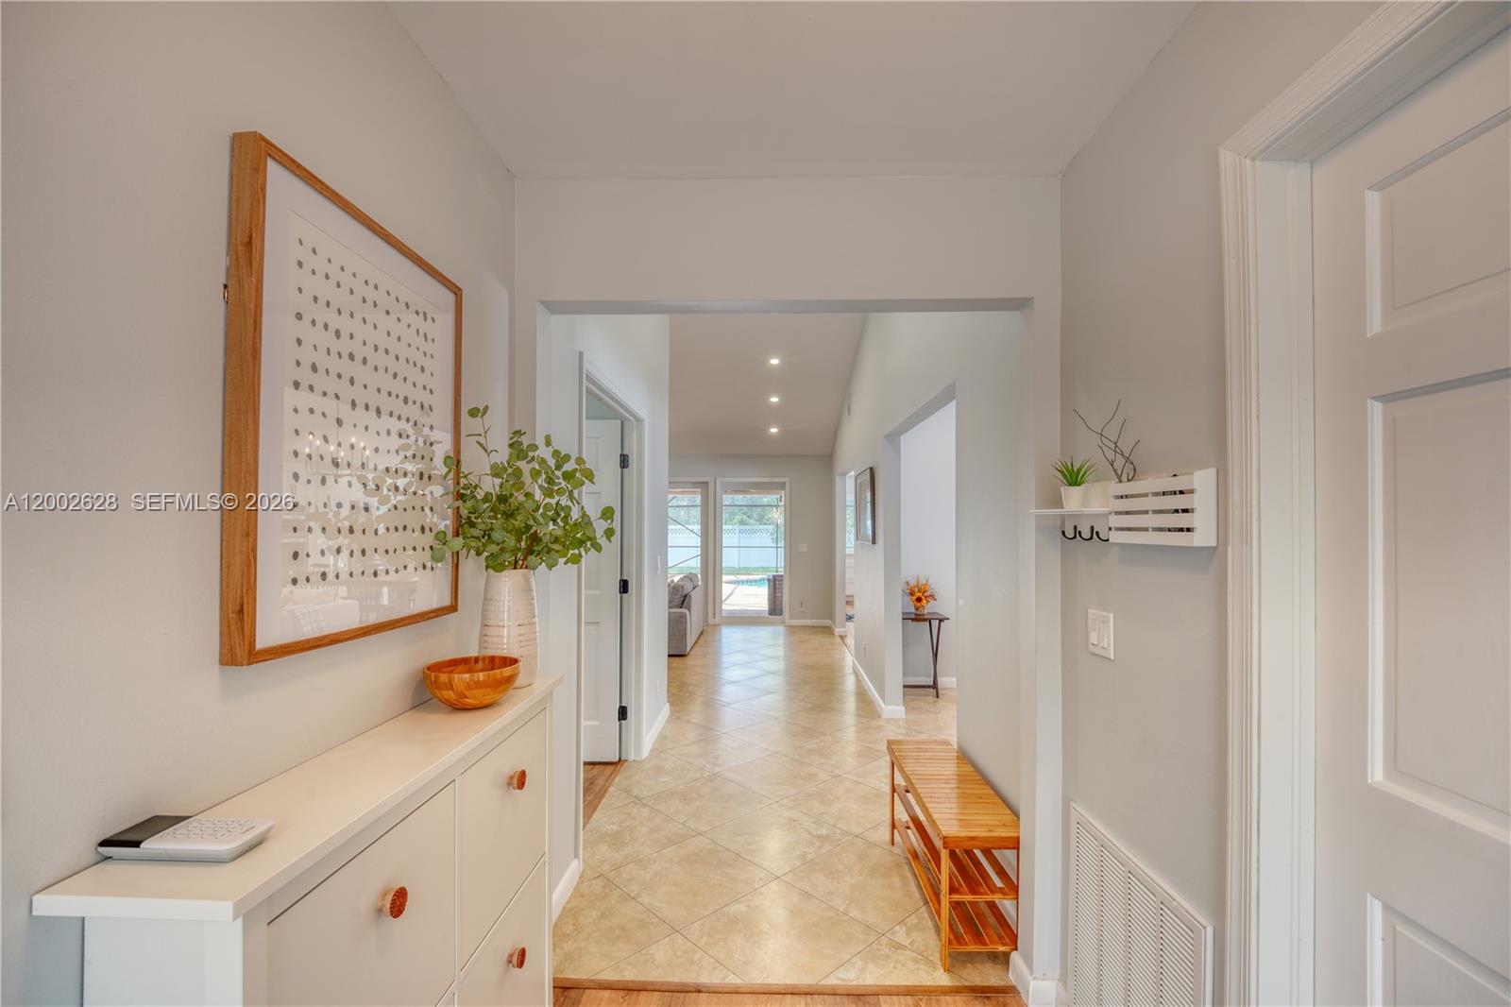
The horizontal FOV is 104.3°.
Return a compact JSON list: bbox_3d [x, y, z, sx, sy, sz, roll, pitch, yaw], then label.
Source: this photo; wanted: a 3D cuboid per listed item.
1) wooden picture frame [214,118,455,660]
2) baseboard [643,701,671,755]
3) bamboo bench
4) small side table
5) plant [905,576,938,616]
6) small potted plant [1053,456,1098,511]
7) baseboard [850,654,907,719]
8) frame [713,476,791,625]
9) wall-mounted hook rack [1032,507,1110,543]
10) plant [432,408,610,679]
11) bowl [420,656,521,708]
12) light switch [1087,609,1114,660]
[{"bbox_3d":[-0.725,-0.136,1.120,0.038,0.757,0.570,0,-1,2],"label":"wooden picture frame"},{"bbox_3d":[-0.660,1.515,3.970,0.020,0.088,0.860,0,-1,2],"label":"baseboard"},{"bbox_3d":[0.735,1.268,2.240,0.290,0.440,0.840,0,-1,2],"label":"bamboo bench"},{"bbox_3d":[1.355,1.275,4.930,0.460,0.655,0.370,0,-1,2],"label":"small side table"},{"bbox_3d":[1.405,0.780,4.970,0.280,0.330,0.270,0,-1,2],"label":"plant"},{"bbox_3d":[0.840,-0.053,1.540,0.115,0.142,0.118,0,-1,2],"label":"small potted plant"},{"bbox_3d":[1.030,1.560,5.100,0.170,0.090,1.580,0,-1,2],"label":"baseboard"},{"bbox_3d":[-0.040,0.675,8.450,1.090,2.130,0.130,0,-1,2],"label":"frame"},{"bbox_3d":[0.838,0.058,1.545,0.100,0.095,0.300,0,-1,2],"label":"wall-mounted hook rack"},{"bbox_3d":[-0.565,0.100,1.440,0.420,0.670,0.370,0,-1,2],"label":"plant"},{"bbox_3d":[-0.615,0.396,1.275,0.207,0.088,0.207,0,-1,0],"label":"bowl"},{"bbox_3d":[0.889,0.339,1.515,0.014,0.115,0.117,0,-1,2],"label":"light switch"}]

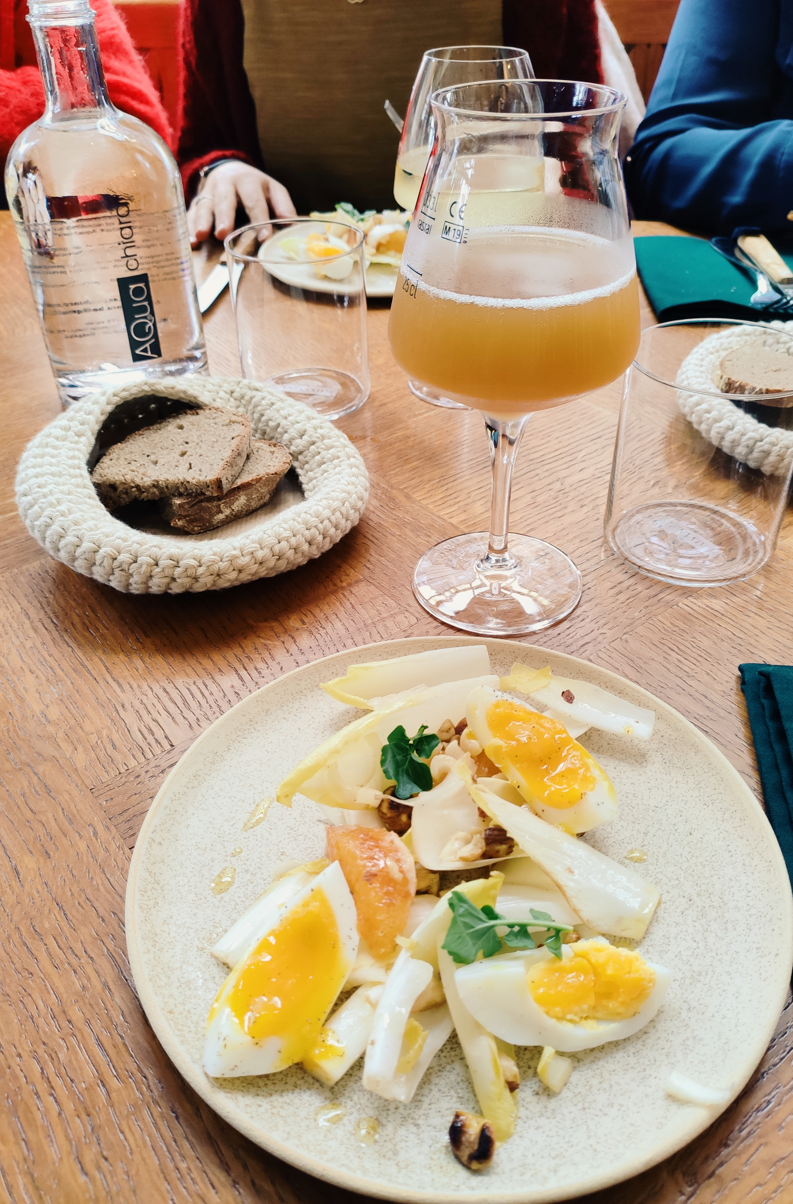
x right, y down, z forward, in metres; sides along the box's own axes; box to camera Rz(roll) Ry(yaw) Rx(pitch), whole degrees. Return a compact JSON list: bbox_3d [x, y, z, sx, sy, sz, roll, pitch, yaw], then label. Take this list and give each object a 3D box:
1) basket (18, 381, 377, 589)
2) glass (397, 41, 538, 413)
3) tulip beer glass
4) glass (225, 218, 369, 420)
[{"bbox_3d":[-0.098,-0.064,0.448,0.171,0.050,0.171,-2,39,0],"label":"basket"},{"bbox_3d":[0.043,-0.209,0.518,0.085,0.181,0.085,-2,39,0],"label":"glass"},{"bbox_3d":[0.044,-0.086,0.353,0.094,0.198,0.094,-2,39,0],"label":"tulip beer glass"},{"bbox_3d":[-0.055,-0.164,0.533,0.079,0.097,0.079,-2,39,0],"label":"glass"}]

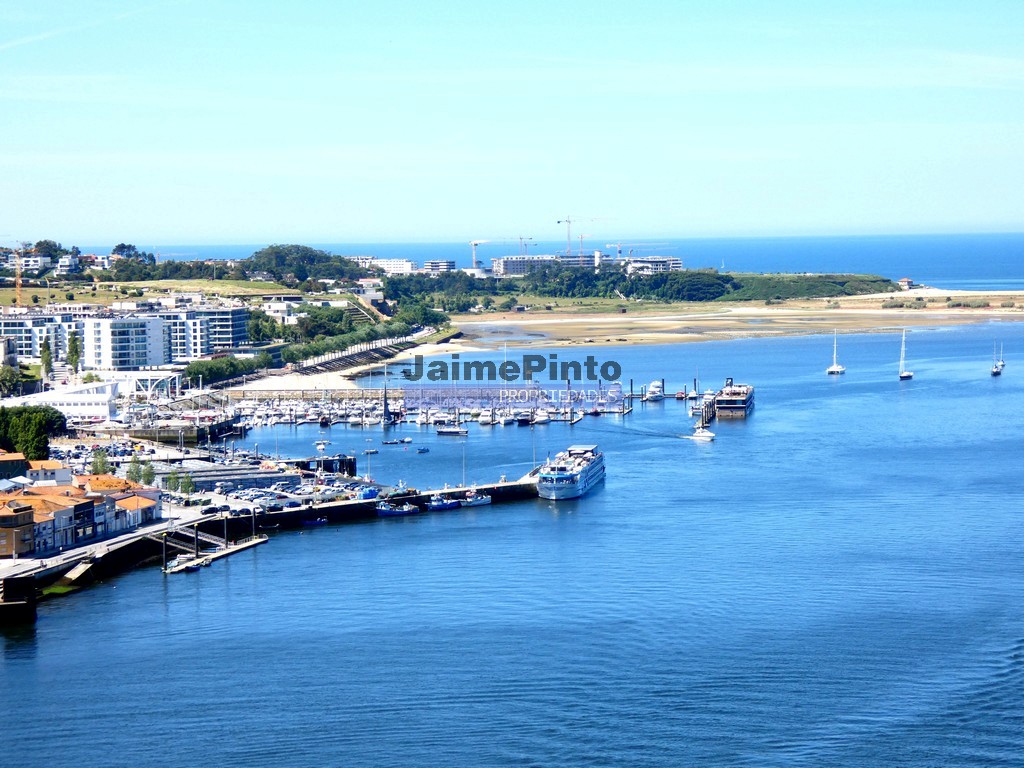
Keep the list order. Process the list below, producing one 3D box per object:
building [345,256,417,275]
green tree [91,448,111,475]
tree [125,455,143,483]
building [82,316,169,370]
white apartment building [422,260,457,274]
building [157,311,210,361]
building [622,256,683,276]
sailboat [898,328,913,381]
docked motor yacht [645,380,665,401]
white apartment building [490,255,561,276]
[{"bbox_3d":[-135.150,-121.480,2827.510,70.000,17.000,18.000,0,3,20],"label":"building"},{"bbox_3d":[-119.490,23.280,798.460,4.900,8.400,4.900,-1,3,0],"label":"green tree"},{"bbox_3d":[-106.470,24.100,775.480,4.200,8.600,4.200,-1,3,0],"label":"tree"},{"bbox_3d":[-163.320,-16.880,1164.000,31.000,21.700,19.000,-2,4,-24],"label":"building"},{"bbox_3d":[-67.390,-107.800,2550.000,23.000,13.000,18.000,1,4,23],"label":"white apartment building"},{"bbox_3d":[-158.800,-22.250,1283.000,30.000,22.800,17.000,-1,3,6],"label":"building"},{"bbox_3d":[130.740,-109.150,2560.000,50.000,17.500,25.000,0,3,15],"label":"building"},{"bbox_3d":[178.970,-13.310,1250.000,4.100,23.000,13.500,0,4,23],"label":"sailboat"},{"bbox_3d":[59.600,2.740,1141.000,4.400,7.100,14.500,1,4,26],"label":"docked motor yacht"},{"bbox_3d":[14.130,-119.560,2775.690,64.000,20.500,22.000,-3,4,-28],"label":"white apartment building"}]

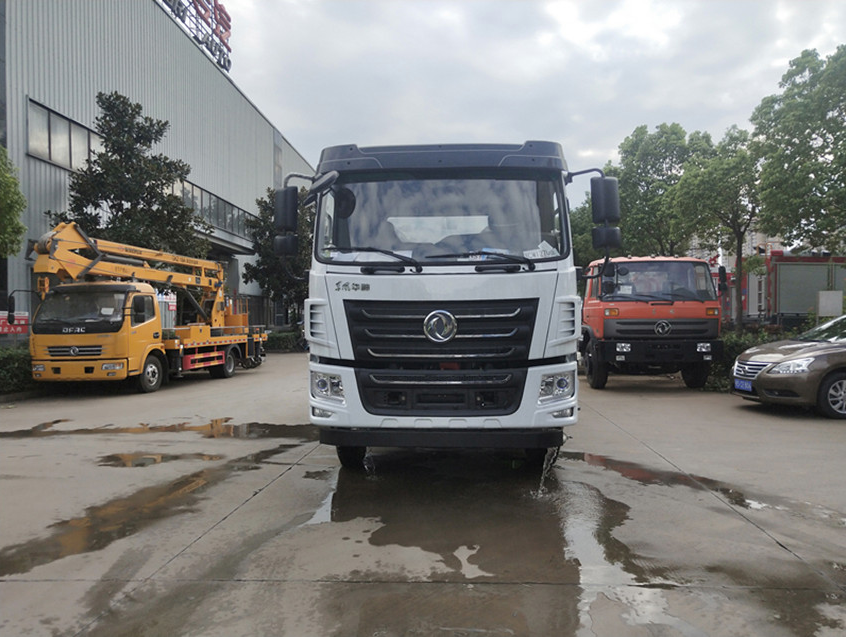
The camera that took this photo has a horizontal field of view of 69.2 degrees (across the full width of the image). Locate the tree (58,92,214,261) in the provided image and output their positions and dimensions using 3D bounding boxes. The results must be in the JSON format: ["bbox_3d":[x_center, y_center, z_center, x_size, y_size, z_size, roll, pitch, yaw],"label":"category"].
[{"bbox_3d":[-8.284,-2.530,17.500,4.400,8.000,4.400,0,0,4],"label":"tree"}]

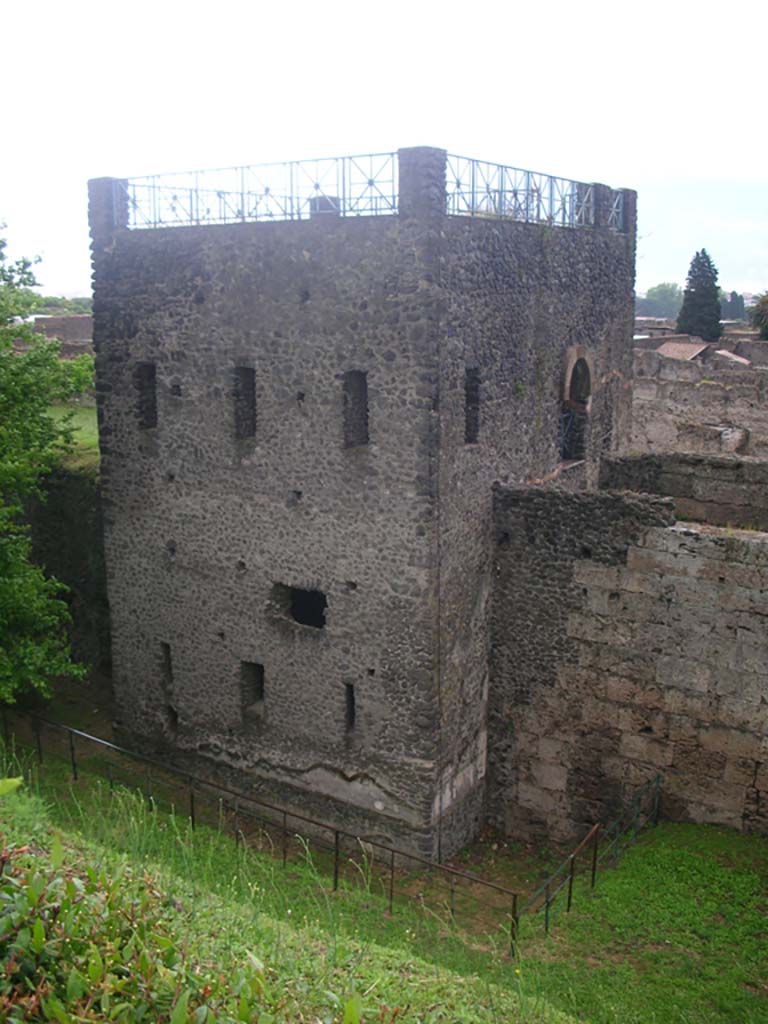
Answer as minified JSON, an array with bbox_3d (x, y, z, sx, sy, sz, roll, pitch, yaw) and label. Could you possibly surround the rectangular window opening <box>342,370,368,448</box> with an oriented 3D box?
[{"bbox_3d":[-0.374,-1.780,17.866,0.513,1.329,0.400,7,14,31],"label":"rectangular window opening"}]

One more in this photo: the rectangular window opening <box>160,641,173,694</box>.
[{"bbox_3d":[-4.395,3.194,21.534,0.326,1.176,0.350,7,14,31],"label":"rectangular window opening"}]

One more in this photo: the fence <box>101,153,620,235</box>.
[{"bbox_3d":[0.047,-6.396,21.881,7.138,0.942,9.213,7,14,31],"label":"fence"}]

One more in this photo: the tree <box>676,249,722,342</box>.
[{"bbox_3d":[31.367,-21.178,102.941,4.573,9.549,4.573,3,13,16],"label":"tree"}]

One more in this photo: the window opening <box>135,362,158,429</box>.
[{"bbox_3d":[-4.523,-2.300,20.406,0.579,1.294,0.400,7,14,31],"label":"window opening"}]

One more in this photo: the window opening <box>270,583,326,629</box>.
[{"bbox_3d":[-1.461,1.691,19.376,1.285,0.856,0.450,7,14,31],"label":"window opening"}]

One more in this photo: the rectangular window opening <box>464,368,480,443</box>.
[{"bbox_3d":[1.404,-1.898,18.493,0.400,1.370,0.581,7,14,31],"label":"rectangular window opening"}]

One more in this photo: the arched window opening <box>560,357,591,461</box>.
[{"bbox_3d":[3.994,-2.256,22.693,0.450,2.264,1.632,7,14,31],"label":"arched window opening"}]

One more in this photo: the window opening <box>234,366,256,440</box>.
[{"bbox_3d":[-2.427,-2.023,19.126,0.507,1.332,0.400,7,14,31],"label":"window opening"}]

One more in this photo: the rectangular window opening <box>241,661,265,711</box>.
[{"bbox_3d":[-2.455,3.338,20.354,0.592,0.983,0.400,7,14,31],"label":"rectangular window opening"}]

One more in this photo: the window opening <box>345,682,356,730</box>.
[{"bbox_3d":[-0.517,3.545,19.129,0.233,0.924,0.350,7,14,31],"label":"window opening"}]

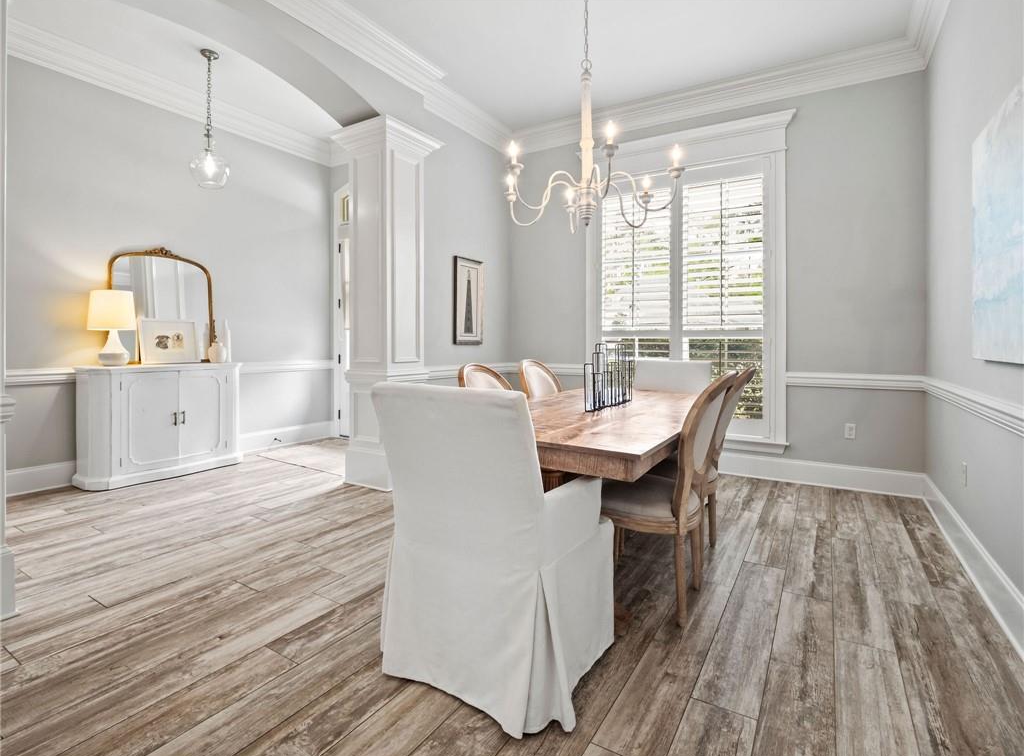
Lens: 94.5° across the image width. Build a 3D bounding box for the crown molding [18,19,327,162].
[{"bbox_3d":[-2.745,-2.457,4.334,0.120,0.210,2.620,2,5,34],"label":"crown molding"}]

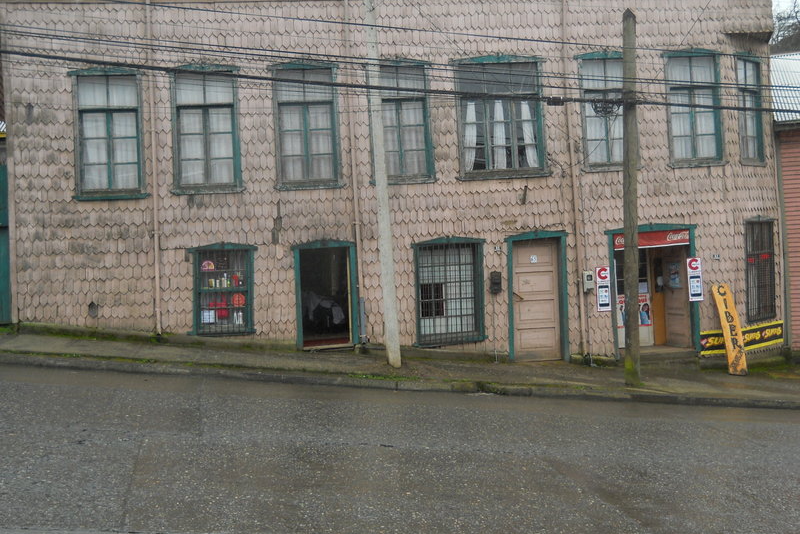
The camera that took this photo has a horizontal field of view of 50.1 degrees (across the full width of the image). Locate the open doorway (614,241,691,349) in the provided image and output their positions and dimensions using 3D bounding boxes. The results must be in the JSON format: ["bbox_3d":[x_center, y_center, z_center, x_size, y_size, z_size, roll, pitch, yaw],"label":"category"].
[{"bbox_3d":[4.954,0.549,16.759,1.464,2.036,0.250,-3,-1,-10],"label":"open doorway"}]

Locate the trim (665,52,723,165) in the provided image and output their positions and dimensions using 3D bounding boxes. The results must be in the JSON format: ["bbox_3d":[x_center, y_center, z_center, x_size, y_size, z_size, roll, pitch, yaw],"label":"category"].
[{"bbox_3d":[5.826,-3.172,16.967,1.014,2.140,0.170,-3,-1,-10],"label":"trim"}]

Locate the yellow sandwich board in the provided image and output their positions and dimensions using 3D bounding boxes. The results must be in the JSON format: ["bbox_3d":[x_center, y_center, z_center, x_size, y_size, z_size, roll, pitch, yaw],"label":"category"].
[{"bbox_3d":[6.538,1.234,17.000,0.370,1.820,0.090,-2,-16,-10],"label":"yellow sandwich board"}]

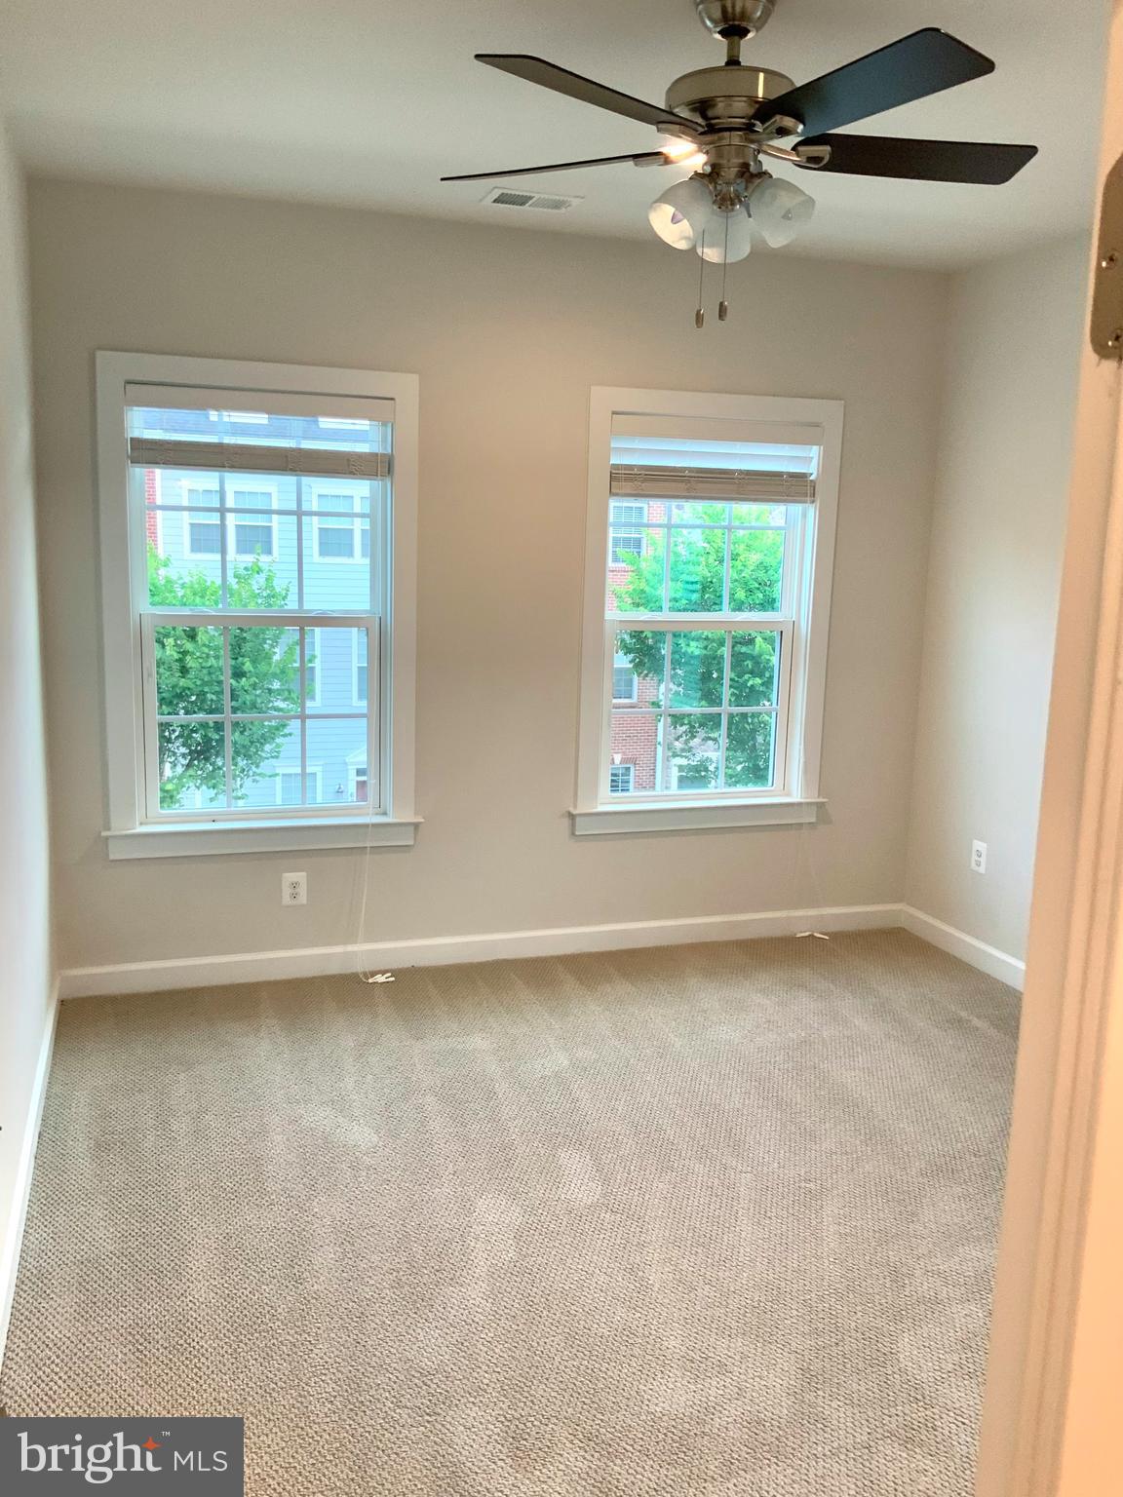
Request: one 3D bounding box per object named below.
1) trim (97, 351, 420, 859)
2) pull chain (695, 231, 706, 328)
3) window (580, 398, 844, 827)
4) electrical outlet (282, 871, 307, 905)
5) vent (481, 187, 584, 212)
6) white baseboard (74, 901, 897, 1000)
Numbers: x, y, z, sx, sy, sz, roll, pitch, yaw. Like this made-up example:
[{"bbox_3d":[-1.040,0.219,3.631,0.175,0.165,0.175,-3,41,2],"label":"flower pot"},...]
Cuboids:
[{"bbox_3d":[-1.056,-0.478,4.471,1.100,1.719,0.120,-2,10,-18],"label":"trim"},{"bbox_3d":[0.296,-0.992,2.652,0.017,0.208,0.017,-2,10,-18],"label":"pull chain"},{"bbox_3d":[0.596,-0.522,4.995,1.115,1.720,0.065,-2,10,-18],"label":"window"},{"bbox_3d":[-0.987,0.520,4.640,0.082,0.121,0.010,-2,10,-18],"label":"electrical outlet"},{"bbox_3d":[-0.102,-1.790,4.103,0.295,0.018,0.195,-2,10,-18],"label":"vent"},{"bbox_3d":[-0.138,0.782,4.974,3.448,0.106,0.018,-2,10,-18],"label":"white baseboard"}]

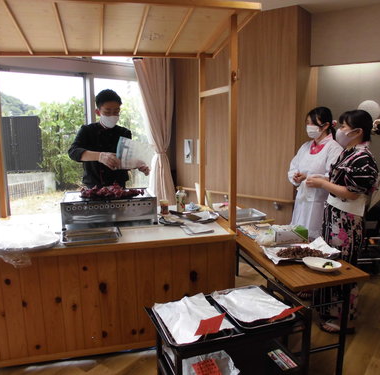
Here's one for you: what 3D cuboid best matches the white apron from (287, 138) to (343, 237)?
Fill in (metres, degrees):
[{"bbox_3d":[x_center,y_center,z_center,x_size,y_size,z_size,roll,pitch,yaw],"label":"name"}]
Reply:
[{"bbox_3d":[1.086,0.077,3.227,0.360,0.980,0.500,-4,10,-22],"label":"white apron"}]

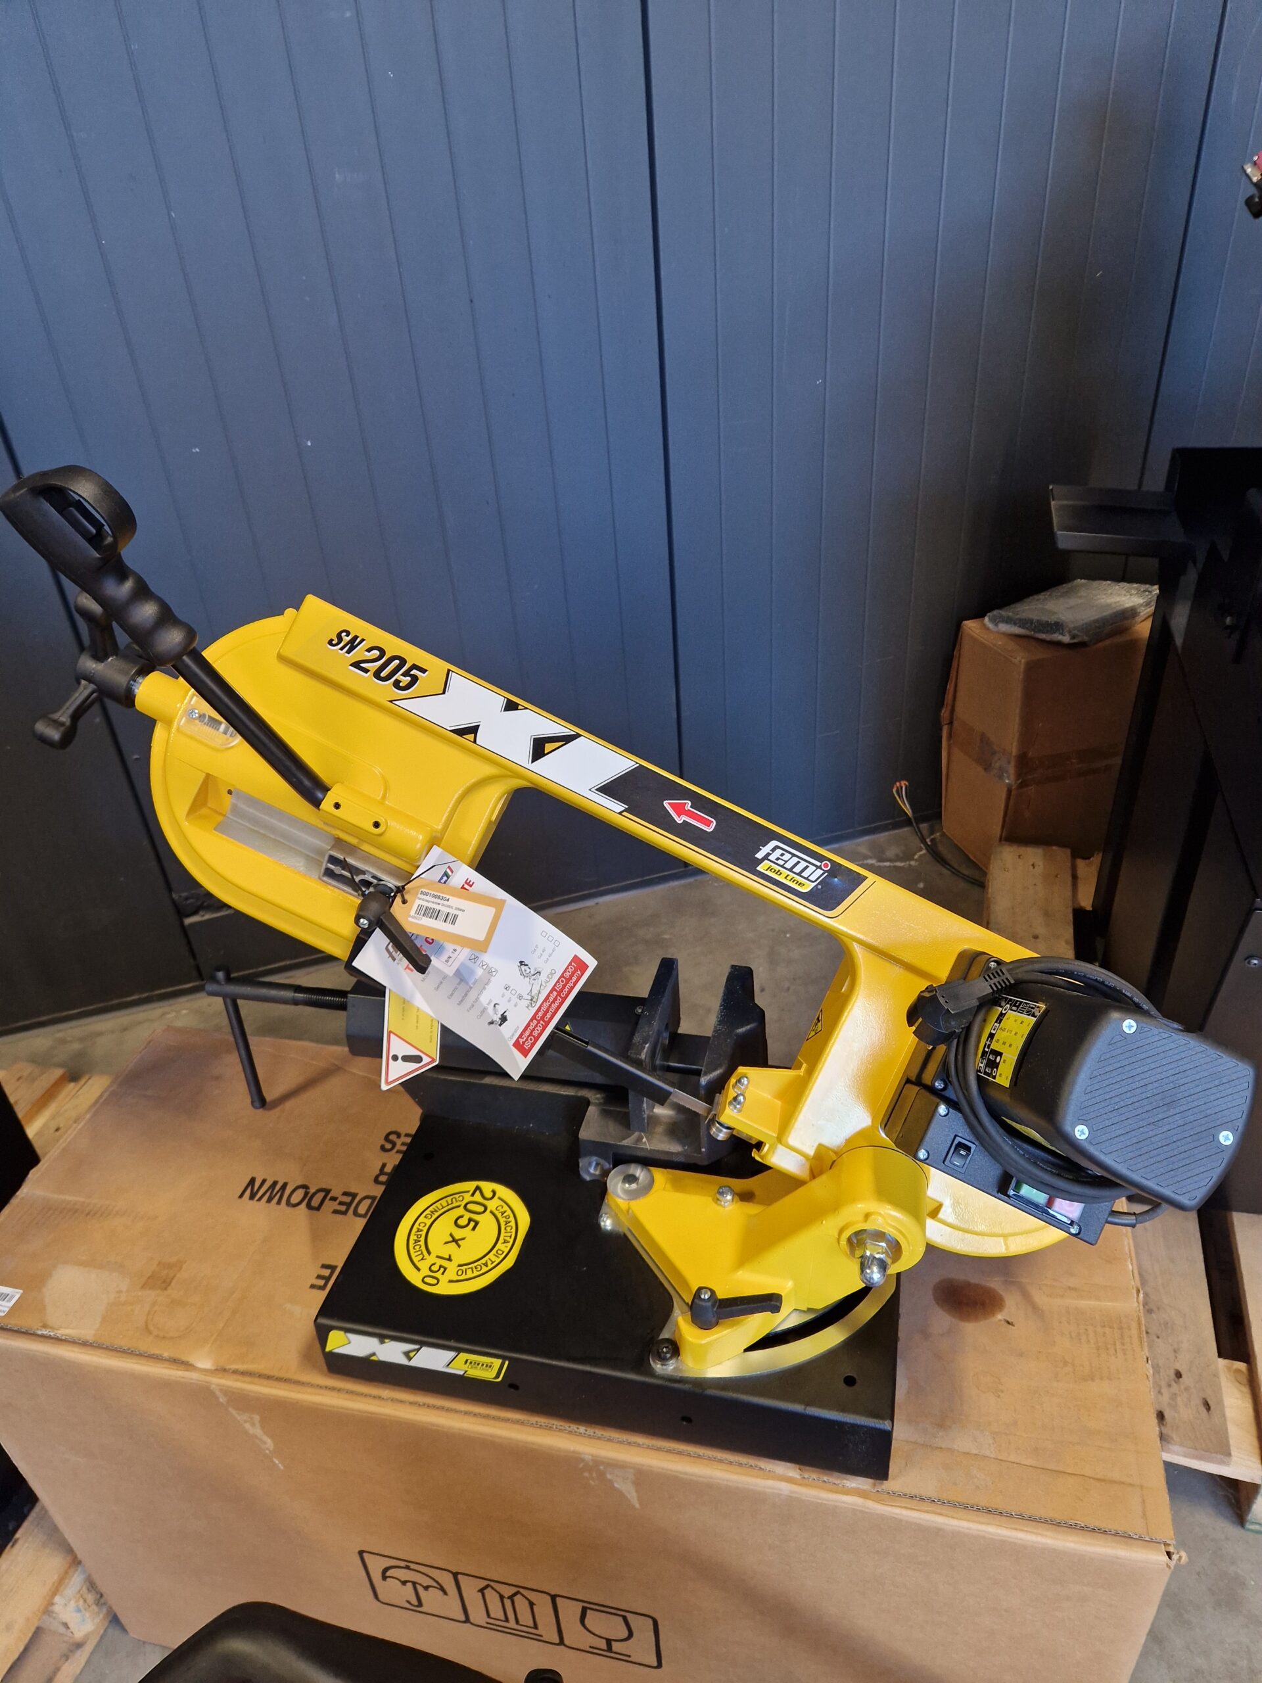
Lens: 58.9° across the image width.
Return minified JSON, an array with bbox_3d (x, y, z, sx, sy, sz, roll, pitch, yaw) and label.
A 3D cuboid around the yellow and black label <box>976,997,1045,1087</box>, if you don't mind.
[{"bbox_3d":[0.255,0.136,0.769,0.004,0.058,0.083,26,-4,-1],"label":"yellow and black label"}]

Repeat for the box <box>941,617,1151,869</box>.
[{"bbox_3d":[0.870,-0.216,2.367,0.305,0.500,0.210,-13,33,-13],"label":"box"}]

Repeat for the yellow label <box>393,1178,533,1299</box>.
[{"bbox_3d":[-0.137,0.320,0.911,0.108,0.001,0.108,7,34,18],"label":"yellow label"}]

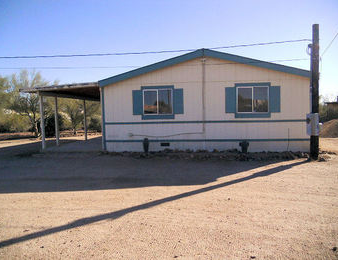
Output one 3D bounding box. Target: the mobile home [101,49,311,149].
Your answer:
[{"bbox_3d":[2.200,-1.482,16.727,8.400,3.900,13.000,-1,3,8],"label":"mobile home"}]

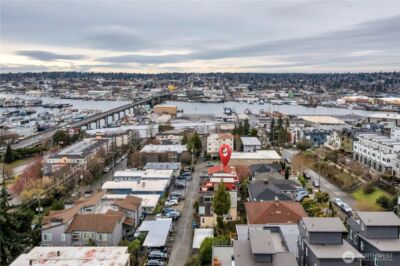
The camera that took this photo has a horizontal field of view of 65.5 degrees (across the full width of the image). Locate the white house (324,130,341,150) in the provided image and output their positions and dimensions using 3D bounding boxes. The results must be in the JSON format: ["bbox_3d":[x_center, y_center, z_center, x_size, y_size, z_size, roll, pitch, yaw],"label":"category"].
[{"bbox_3d":[76.456,3.703,178.667,8.000,10.000,7.800,0,11,2],"label":"white house"}]

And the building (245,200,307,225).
[{"bbox_3d":[21.428,23.187,86.026,17.000,8.000,14.500,1,10,3],"label":"building"}]

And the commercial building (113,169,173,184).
[{"bbox_3d":[-22.350,19.410,125.690,22.500,6.000,12.000,0,10,2],"label":"commercial building"}]

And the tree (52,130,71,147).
[{"bbox_3d":[-104.951,3.133,235.515,11.000,11.000,11.000,0,11,0],"label":"tree"}]

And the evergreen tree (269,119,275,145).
[{"bbox_3d":[49.484,-0.498,214.501,3.800,18.500,3.800,0,11,0],"label":"evergreen tree"}]

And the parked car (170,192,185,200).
[{"bbox_3d":[-8.230,23.400,113.350,4.600,1.600,1.900,0,10,2],"label":"parked car"}]

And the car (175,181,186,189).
[{"bbox_3d":[-8.296,21.861,130.924,4.600,1.550,1.850,1,10,3],"label":"car"}]

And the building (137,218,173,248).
[{"bbox_3d":[-12.060,27.120,82.390,8.200,2.900,16.400,0,10,2],"label":"building"}]

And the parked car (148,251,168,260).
[{"bbox_3d":[-9.887,29.329,74.047,4.650,1.600,1.880,1,10,3],"label":"parked car"}]

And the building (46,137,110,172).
[{"bbox_3d":[-69.500,12.336,185.860,20.500,9.600,46.000,0,11,2],"label":"building"}]

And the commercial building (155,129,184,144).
[{"bbox_3d":[-19.340,4.190,217.150,20.800,9.800,18.500,0,10,2],"label":"commercial building"}]

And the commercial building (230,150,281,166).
[{"bbox_3d":[28.130,14.200,166.050,26.500,5.200,19.500,0,10,2],"label":"commercial building"}]

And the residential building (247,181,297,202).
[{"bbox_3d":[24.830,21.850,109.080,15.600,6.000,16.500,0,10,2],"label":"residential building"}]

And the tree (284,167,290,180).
[{"bbox_3d":[38.369,17.753,136.046,2.300,6.000,2.300,1,10,3],"label":"tree"}]

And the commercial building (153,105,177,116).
[{"bbox_3d":[-60.712,-39.479,545.645,38.000,15.500,34.000,1,10,3],"label":"commercial building"}]

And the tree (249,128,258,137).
[{"bbox_3d":[38.061,2.243,221.111,7.000,10.500,7.000,0,11,0],"label":"tree"}]

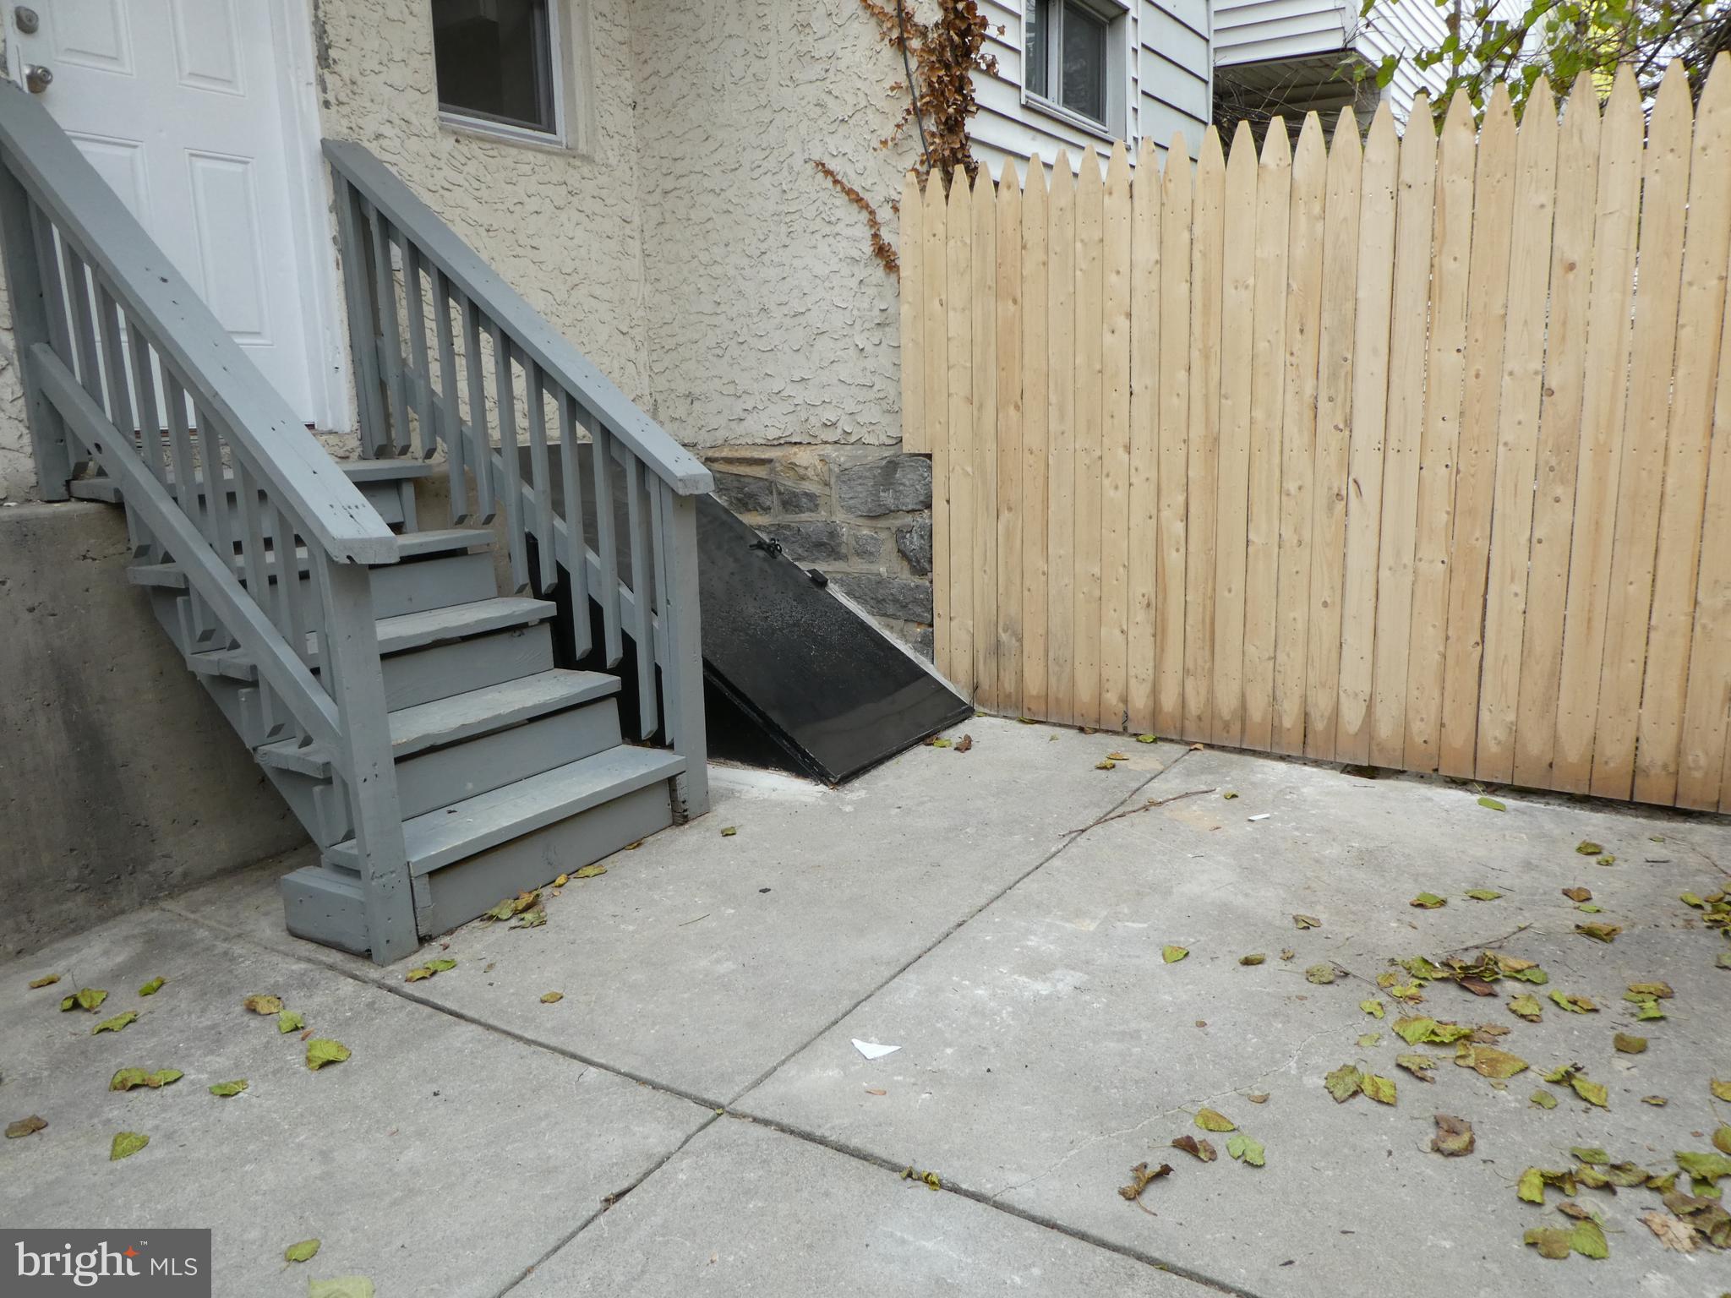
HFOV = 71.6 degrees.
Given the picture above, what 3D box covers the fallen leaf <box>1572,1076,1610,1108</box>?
[{"bbox_3d":[1.071,0.653,1.777,0.046,0.020,0.058,4,12,27],"label":"fallen leaf"}]

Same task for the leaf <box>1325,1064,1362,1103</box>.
[{"bbox_3d":[0.727,0.657,1.820,0.104,0.014,0.050,-10,13,-39],"label":"leaf"}]

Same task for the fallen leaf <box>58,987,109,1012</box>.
[{"bbox_3d":[-1.552,0.691,2.385,0.088,0.030,0.057,-1,12,4],"label":"fallen leaf"}]

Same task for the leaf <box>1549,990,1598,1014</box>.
[{"bbox_3d":[1.211,0.601,2.054,0.059,0.016,0.073,-4,11,-14],"label":"leaf"}]

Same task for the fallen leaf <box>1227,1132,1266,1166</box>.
[{"bbox_3d":[0.571,0.749,1.802,0.054,0.015,0.056,2,12,18],"label":"fallen leaf"}]

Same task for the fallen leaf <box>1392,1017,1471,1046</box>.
[{"bbox_3d":[1.000,0.666,2.112,0.130,0.025,0.071,-3,12,-4],"label":"fallen leaf"}]

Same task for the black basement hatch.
[{"bbox_3d":[-0.471,-0.227,4.299,1.450,0.991,0.986,5,14,32],"label":"black basement hatch"}]

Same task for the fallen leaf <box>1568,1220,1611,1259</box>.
[{"bbox_3d":[0.881,0.719,1.465,0.039,0.012,0.069,3,11,24],"label":"fallen leaf"}]

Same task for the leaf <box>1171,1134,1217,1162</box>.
[{"bbox_3d":[0.500,0.746,1.808,0.066,0.022,0.036,9,16,42],"label":"leaf"}]

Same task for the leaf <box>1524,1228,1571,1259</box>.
[{"bbox_3d":[0.833,0.721,1.458,0.062,0.014,0.044,0,10,6],"label":"leaf"}]

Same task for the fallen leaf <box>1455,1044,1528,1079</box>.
[{"bbox_3d":[1.044,0.688,2.007,0.103,0.022,0.082,8,15,41],"label":"fallen leaf"}]

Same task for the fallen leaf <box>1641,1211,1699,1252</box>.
[{"bbox_3d":[0.993,0.714,1.470,0.048,0.016,0.060,-1,10,4],"label":"fallen leaf"}]

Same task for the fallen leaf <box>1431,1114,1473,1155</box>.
[{"bbox_3d":[0.819,0.678,1.673,0.054,0.022,0.085,4,12,26],"label":"fallen leaf"}]

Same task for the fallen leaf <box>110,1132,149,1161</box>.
[{"bbox_3d":[-1.169,0.785,1.911,0.051,0.012,0.071,-7,13,-24],"label":"fallen leaf"}]

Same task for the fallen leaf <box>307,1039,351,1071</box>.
[{"bbox_3d":[-0.889,0.665,1.987,0.067,0.022,0.085,-6,11,-25],"label":"fallen leaf"}]

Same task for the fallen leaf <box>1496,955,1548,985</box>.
[{"bbox_3d":[1.272,0.615,2.319,0.081,0.025,0.082,1,12,15],"label":"fallen leaf"}]

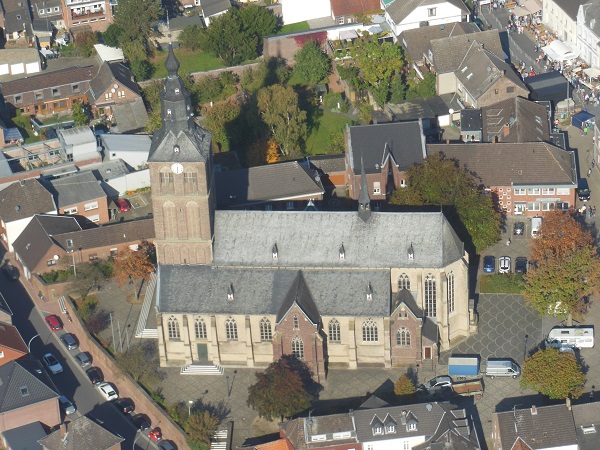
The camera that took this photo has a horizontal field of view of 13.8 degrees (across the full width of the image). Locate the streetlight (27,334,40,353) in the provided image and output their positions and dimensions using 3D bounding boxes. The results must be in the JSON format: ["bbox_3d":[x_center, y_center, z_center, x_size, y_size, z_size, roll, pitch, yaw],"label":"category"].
[{"bbox_3d":[-40.156,19.751,377.565,2.200,7.400,0.300,-18,39,-20],"label":"streetlight"}]

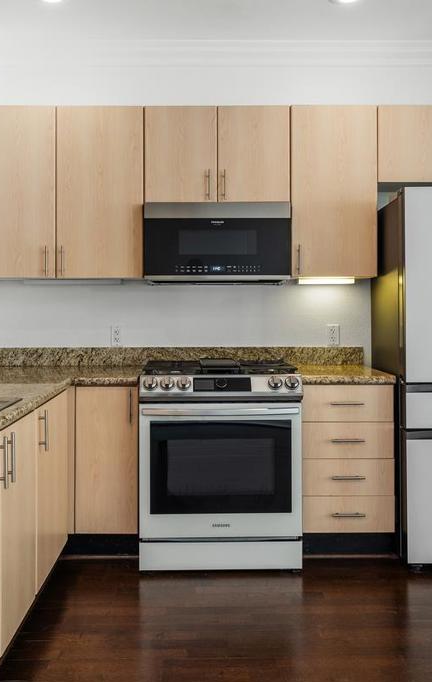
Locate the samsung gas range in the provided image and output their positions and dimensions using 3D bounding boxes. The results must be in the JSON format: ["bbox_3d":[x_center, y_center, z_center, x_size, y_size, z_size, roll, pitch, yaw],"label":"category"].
[{"bbox_3d":[0.012,0.602,3.498,0.758,0.925,0.725,0,1,-1],"label":"samsung gas range"}]

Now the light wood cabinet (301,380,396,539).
[{"bbox_3d":[0.628,0.552,3.555,0.450,0.715,0.610,0,2,-1],"label":"light wood cabinet"}]

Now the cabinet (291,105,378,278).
[{"bbox_3d":[0.613,-0.785,3.715,0.450,0.900,0.330,0,1,-1],"label":"cabinet"}]

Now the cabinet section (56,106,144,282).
[{"bbox_3d":[-0.604,-0.777,3.715,0.458,0.893,0.330,0,1,-1],"label":"cabinet section"}]

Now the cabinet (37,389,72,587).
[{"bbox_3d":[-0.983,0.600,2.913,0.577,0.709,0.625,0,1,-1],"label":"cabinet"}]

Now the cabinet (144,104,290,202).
[{"bbox_3d":[0.004,-0.982,3.715,0.762,0.502,0.330,0,1,-1],"label":"cabinet"}]

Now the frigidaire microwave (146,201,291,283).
[{"bbox_3d":[0.000,-0.514,3.685,0.759,0.407,0.390,0,1,-1],"label":"frigidaire microwave"}]

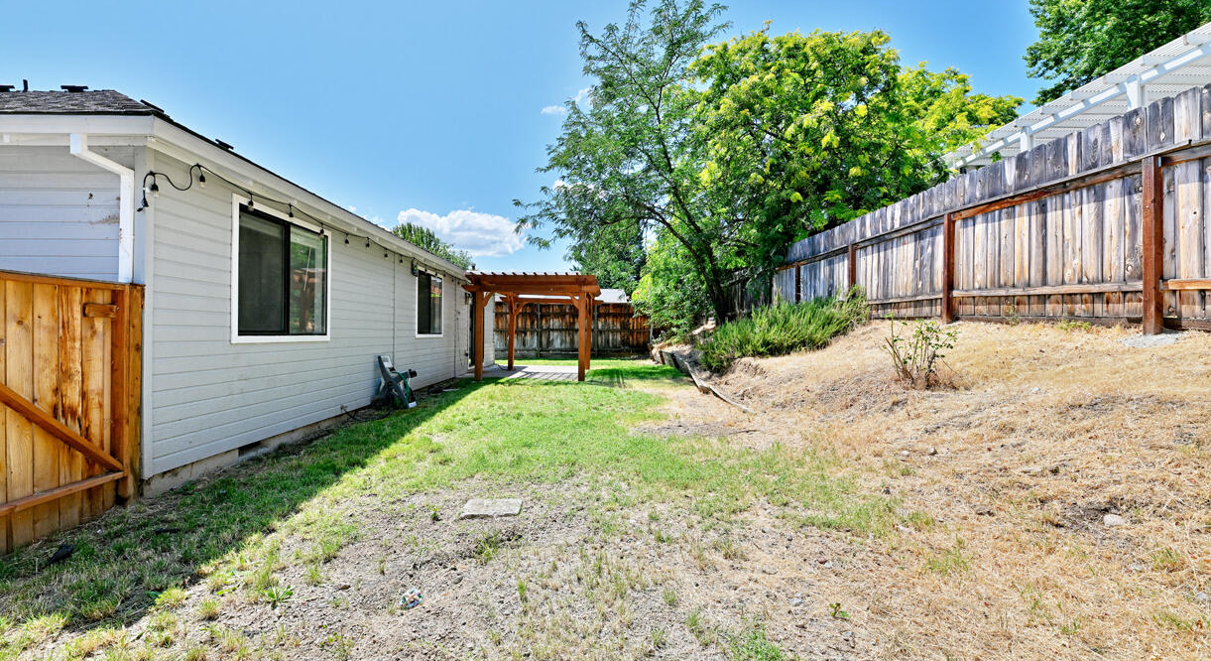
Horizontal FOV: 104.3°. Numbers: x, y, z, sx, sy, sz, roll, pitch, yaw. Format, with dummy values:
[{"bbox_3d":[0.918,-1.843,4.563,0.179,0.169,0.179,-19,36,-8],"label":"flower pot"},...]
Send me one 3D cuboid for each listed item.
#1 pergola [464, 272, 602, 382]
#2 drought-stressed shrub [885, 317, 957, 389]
[{"bbox_3d":[-1.650,-0.090,12.500,3.180,2.500,4.100,0,0,0],"label":"pergola"},{"bbox_3d":[3.250,0.220,4.850,0.640,0.720,0.600,0,0,0],"label":"drought-stressed shrub"}]

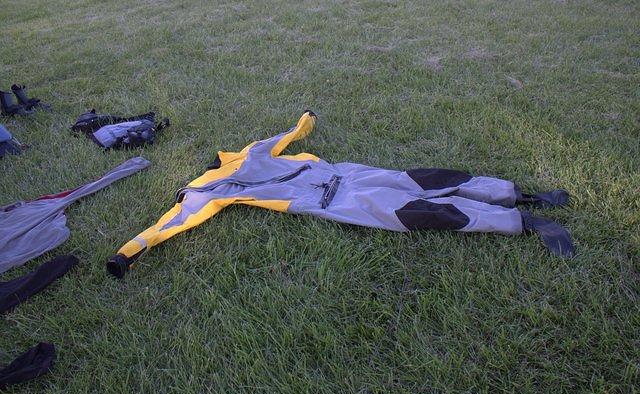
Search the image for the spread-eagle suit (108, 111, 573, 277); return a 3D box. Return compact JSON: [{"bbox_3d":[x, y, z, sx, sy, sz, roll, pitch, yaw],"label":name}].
[{"bbox_3d":[0.227,-0.104,2.449,1.804,0.150,1.627,3,30,5],"label":"spread-eagle suit"}]

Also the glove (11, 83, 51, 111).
[{"bbox_3d":[-1.905,-0.655,3.391,0.250,0.170,0.100,6,30,10],"label":"glove"}]

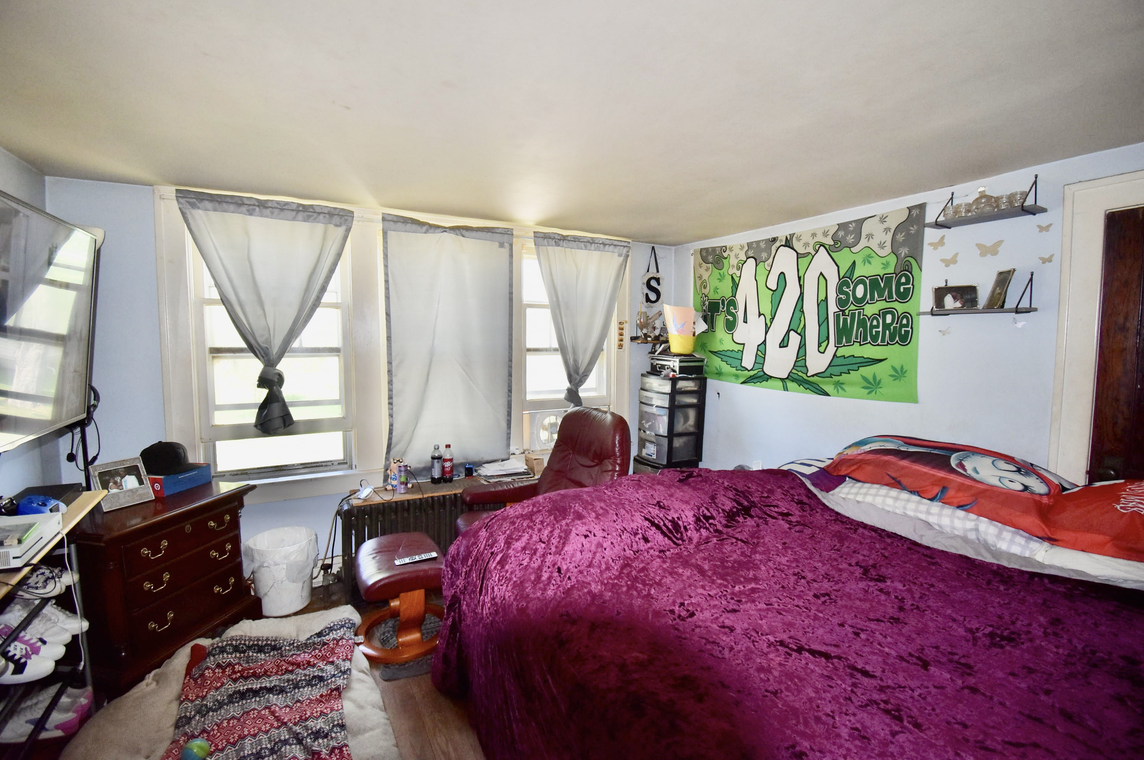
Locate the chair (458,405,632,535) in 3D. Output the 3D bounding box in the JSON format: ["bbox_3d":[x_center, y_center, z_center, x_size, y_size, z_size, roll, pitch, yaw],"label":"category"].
[{"bbox_3d":[-0.093,0.652,2.346,0.820,1.010,0.780,-2,5,-29],"label":"chair"}]

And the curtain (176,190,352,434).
[{"bbox_3d":[-1.527,-0.314,2.452,0.755,1.190,0.090,-2,4,-27],"label":"curtain"}]

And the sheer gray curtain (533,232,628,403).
[{"bbox_3d":[0.085,-0.391,3.270,0.739,1.171,0.090,-2,4,-27],"label":"sheer gray curtain"}]

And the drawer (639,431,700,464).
[{"bbox_3d":[0.697,0.470,3.466,0.330,0.205,0.320,-2,5,-29],"label":"drawer"}]

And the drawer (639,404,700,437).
[{"bbox_3d":[0.714,0.270,3.454,0.310,0.204,0.335,-2,4,-27],"label":"drawer"}]

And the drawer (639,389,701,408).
[{"bbox_3d":[0.701,0.125,3.437,0.330,0.100,0.320,-2,5,-29],"label":"drawer"}]

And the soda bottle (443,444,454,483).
[{"bbox_3d":[-0.738,0.490,2.831,0.069,0.230,0.069,-2,5,-29],"label":"soda bottle"}]

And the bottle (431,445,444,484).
[{"bbox_3d":[-0.782,0.490,2.770,0.068,0.228,0.068,-2,4,-27],"label":"bottle"}]

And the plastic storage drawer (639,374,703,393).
[{"bbox_3d":[0.714,0.030,3.440,0.310,0.105,0.335,-2,4,-27],"label":"plastic storage drawer"}]

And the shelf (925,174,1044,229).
[{"bbox_3d":[1.657,-0.724,1.927,0.150,0.158,0.370,-2,5,-29],"label":"shelf"}]

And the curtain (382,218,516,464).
[{"bbox_3d":[-0.724,-0.191,2.869,0.785,1.495,0.070,-2,4,-27],"label":"curtain"}]

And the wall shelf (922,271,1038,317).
[{"bbox_3d":[1.657,-0.348,1.951,0.150,0.158,0.370,-2,5,-29],"label":"wall shelf"}]

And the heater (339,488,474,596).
[{"bbox_3d":[-0.826,0.874,2.696,0.860,0.505,0.220,-2,5,-29],"label":"heater"}]

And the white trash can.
[{"bbox_3d":[-1.430,0.962,2.378,0.295,0.355,0.295,-2,5,-29],"label":"white trash can"}]

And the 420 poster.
[{"bbox_3d":[1.252,-0.409,2.852,0.025,0.918,1.510,-2,5,-29],"label":"420 poster"}]

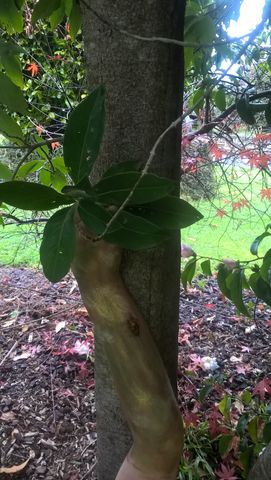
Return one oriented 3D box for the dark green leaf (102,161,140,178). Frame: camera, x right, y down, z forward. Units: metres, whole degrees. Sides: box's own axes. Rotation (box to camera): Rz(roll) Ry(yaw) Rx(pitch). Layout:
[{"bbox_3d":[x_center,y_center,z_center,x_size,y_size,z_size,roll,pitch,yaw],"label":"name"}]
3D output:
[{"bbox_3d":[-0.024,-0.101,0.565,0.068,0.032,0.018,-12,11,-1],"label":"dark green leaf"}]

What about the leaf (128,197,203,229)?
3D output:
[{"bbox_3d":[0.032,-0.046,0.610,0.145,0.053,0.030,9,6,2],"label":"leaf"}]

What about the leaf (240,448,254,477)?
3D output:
[{"bbox_3d":[0.322,0.637,1.100,0.036,0.083,0.025,-16,14,-6],"label":"leaf"}]

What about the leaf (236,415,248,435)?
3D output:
[{"bbox_3d":[0.364,0.628,1.300,0.036,0.066,0.022,14,11,11],"label":"leaf"}]

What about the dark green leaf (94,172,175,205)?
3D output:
[{"bbox_3d":[-0.001,-0.073,0.540,0.113,0.044,0.025,2,11,0],"label":"dark green leaf"}]

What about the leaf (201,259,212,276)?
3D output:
[{"bbox_3d":[0.186,0.072,1.000,0.028,0.048,0.016,-7,11,6],"label":"leaf"}]

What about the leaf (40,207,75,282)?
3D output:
[{"bbox_3d":[-0.110,0.006,0.540,0.042,0.104,0.022,14,11,8],"label":"leaf"}]

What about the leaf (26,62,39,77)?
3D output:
[{"bbox_3d":[-0.404,-0.669,1.500,0.050,0.054,0.020,0,6,0],"label":"leaf"}]

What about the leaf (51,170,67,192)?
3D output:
[{"bbox_3d":[-0.211,-0.161,1.050,0.042,0.067,0.025,-14,6,0],"label":"leaf"}]

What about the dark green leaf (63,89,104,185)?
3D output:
[{"bbox_3d":[-0.076,-0.161,0.590,0.055,0.155,0.030,12,3,0],"label":"dark green leaf"}]

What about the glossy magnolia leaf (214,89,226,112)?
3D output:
[{"bbox_3d":[0.245,-0.402,1.100,0.036,0.070,0.020,5,6,0],"label":"glossy magnolia leaf"}]

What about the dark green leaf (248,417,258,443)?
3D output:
[{"bbox_3d":[0.401,0.645,1.300,0.034,0.086,0.024,0,11,17],"label":"dark green leaf"}]

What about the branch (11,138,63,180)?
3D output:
[{"bbox_3d":[-0.266,-0.218,1.030,0.140,0.115,0.050,0,15,0],"label":"branch"}]

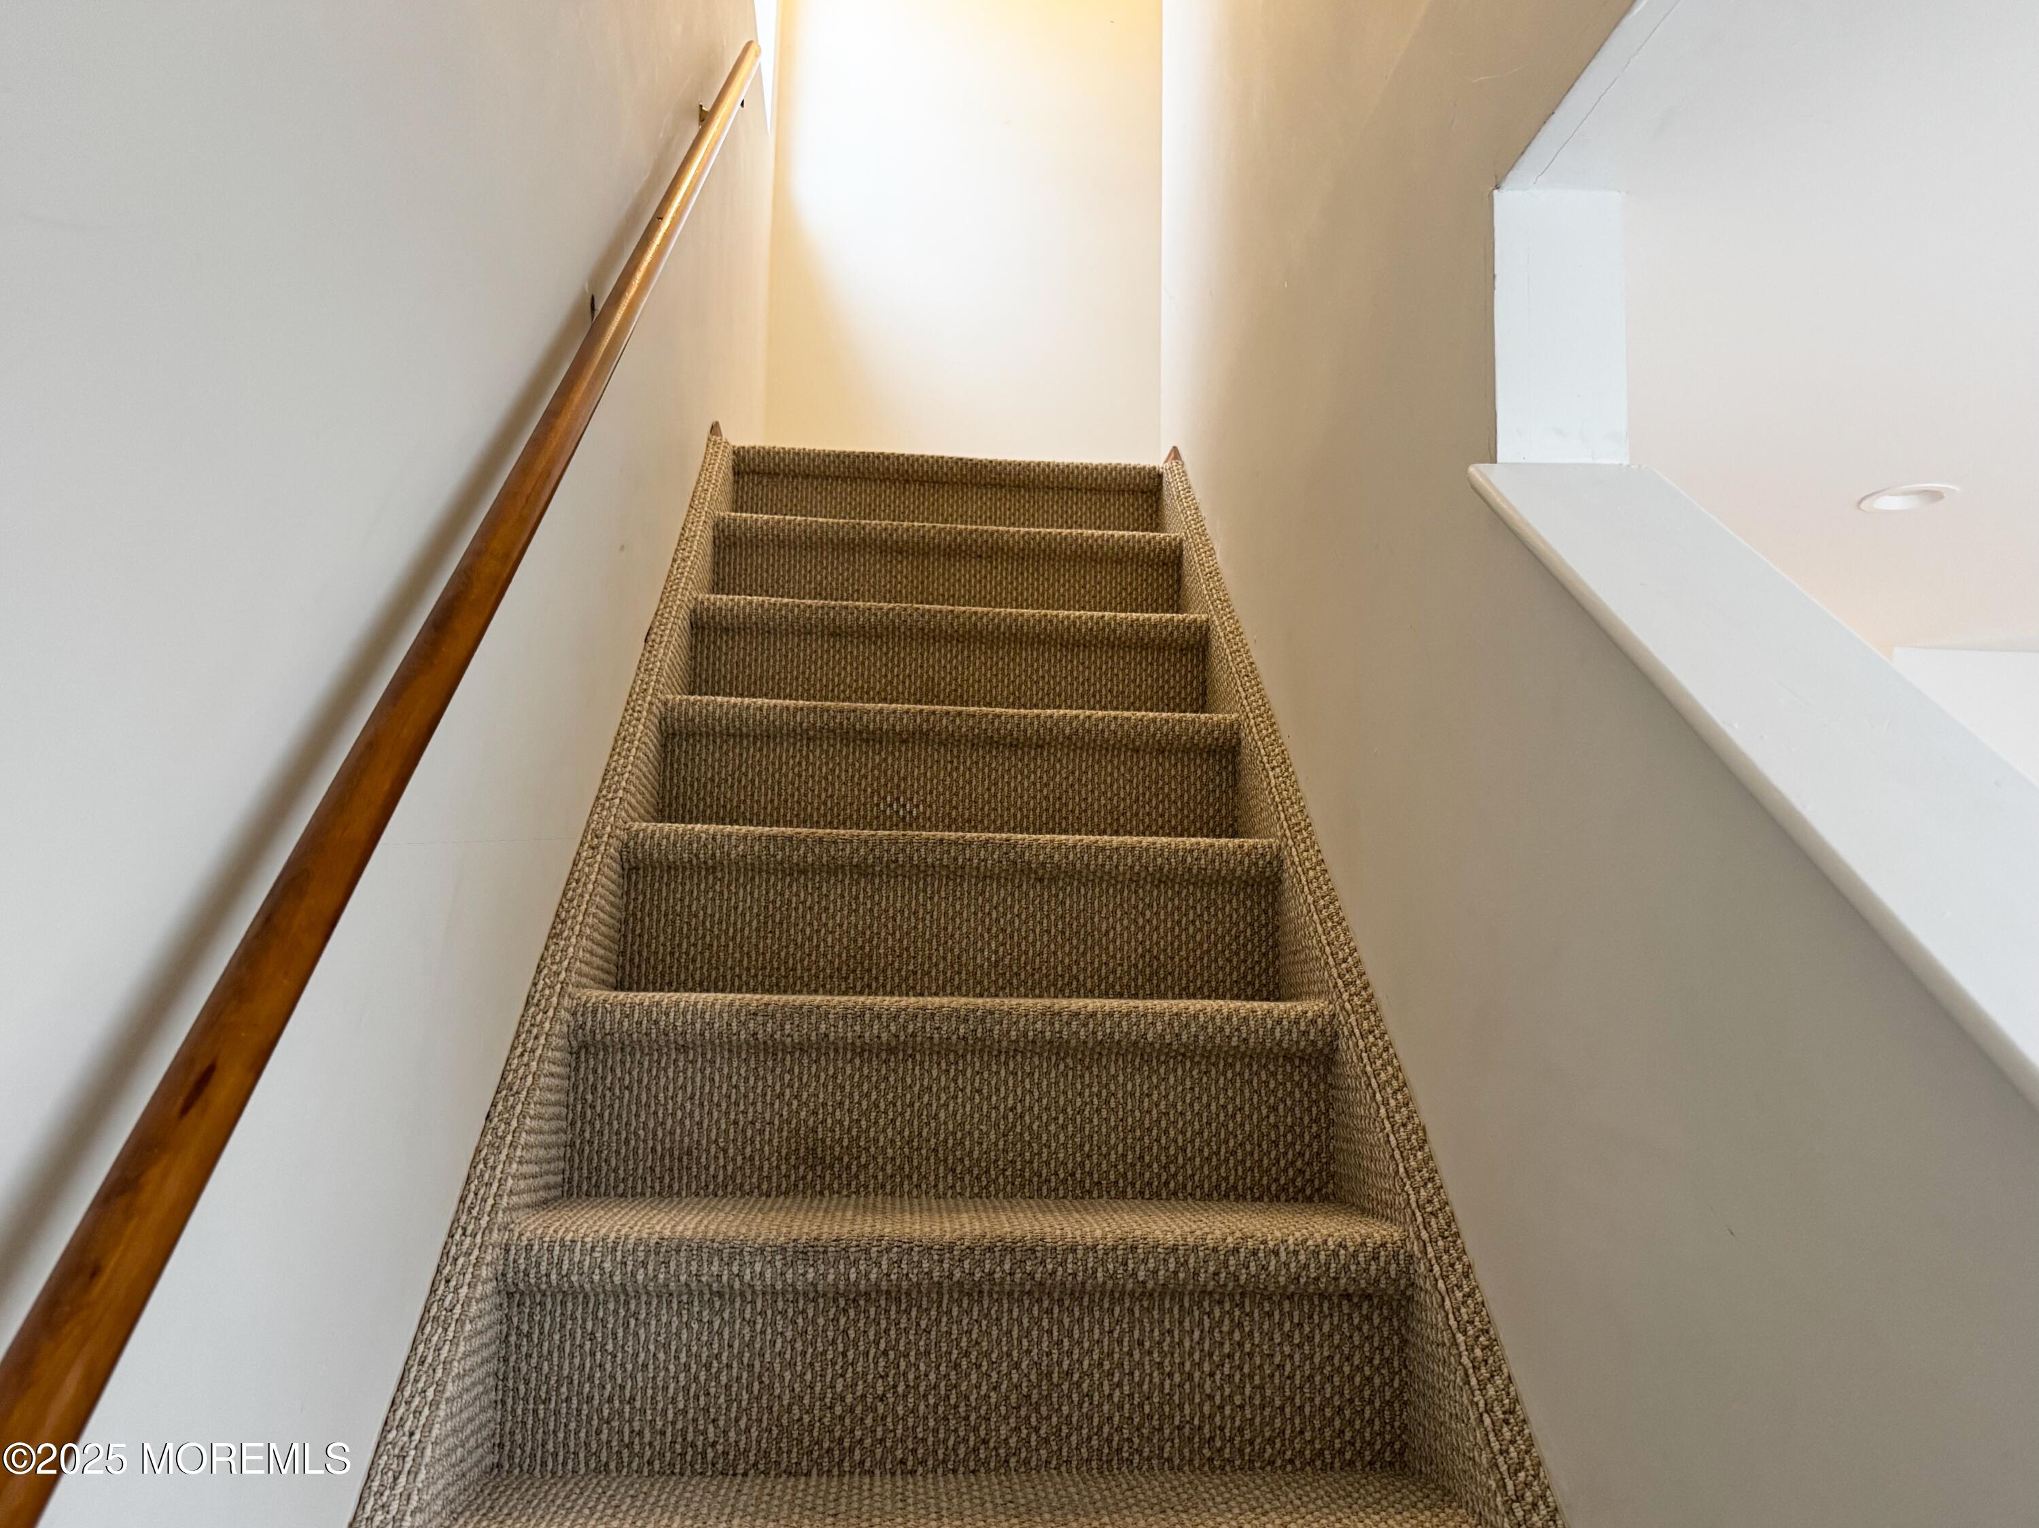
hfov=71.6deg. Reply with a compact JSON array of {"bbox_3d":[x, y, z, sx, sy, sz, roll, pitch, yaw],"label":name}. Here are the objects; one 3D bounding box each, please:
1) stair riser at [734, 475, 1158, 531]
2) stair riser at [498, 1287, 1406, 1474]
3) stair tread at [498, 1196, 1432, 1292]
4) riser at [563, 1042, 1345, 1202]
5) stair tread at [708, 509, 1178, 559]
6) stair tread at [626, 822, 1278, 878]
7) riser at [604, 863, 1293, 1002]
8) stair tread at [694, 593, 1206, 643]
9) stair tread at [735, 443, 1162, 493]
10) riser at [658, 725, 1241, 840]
[{"bbox_3d":[-0.141,-0.485,2.857,0.850,0.168,0.025,2,-8,-4],"label":"stair riser"},{"bbox_3d":[-0.054,0.576,1.335,0.850,0.168,0.025,2,-8,-4],"label":"stair riser"},{"bbox_3d":[-0.060,0.486,1.442,0.850,0.046,0.251,2,-8,-4],"label":"stair tread"},{"bbox_3d":[-0.069,0.399,1.589,0.850,0.168,0.025,2,-8,-4],"label":"riser"},{"bbox_3d":[-0.132,-0.399,2.710,0.850,0.046,0.251,2,-8,-4],"label":"stair tread"},{"bbox_3d":[-0.089,0.132,1.949,0.850,0.046,0.251,2,-8,-4],"label":"stair tread"},{"bbox_3d":[-0.083,0.222,1.842,0.850,0.168,0.025,2,-8,-4],"label":"riser"},{"bbox_3d":[-0.118,-0.222,2.457,0.850,0.046,0.251,2,-8,-4],"label":"stair tread"},{"bbox_3d":[-0.146,-0.576,2.964,0.850,0.046,0.251,2,-8,-4],"label":"stair tread"},{"bbox_3d":[-0.098,0.045,2.096,0.850,0.168,0.025,2,-8,-4],"label":"riser"}]

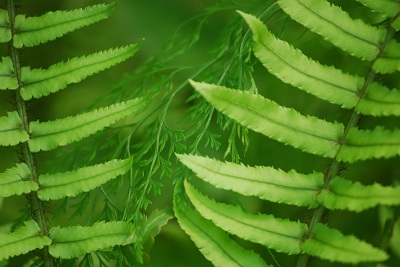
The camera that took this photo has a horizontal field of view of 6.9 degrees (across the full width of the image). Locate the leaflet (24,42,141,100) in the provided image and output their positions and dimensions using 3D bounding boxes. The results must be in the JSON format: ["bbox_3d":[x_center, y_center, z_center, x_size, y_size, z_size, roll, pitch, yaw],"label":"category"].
[{"bbox_3d":[-0.048,-0.029,1.370,0.055,0.007,0.015,-21,74,-9],"label":"leaflet"}]

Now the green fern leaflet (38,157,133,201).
[{"bbox_3d":[-0.046,0.018,1.360,0.043,0.007,0.013,-18,73,-11],"label":"green fern leaflet"}]

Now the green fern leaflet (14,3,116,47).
[{"bbox_3d":[-0.057,-0.046,1.420,0.046,0.014,0.012,-8,-15,0],"label":"green fern leaflet"}]

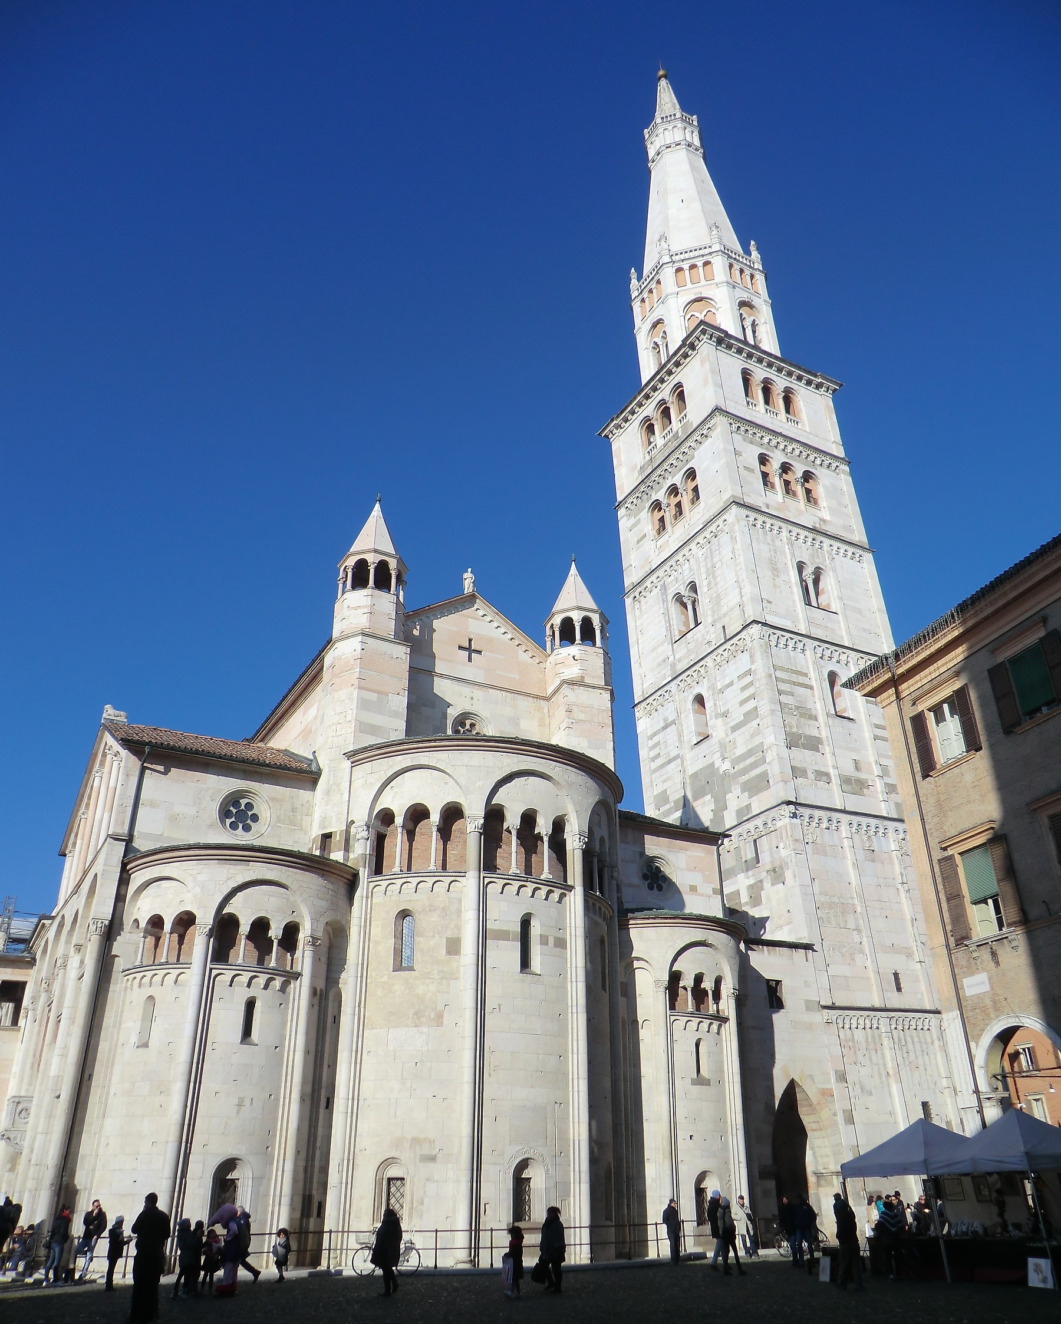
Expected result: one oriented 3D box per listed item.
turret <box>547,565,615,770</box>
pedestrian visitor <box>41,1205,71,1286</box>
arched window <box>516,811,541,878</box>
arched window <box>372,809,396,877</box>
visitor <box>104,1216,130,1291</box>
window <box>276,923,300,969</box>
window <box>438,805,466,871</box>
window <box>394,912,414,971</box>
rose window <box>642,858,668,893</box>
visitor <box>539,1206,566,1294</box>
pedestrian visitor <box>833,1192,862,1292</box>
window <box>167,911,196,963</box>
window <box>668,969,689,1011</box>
[{"bbox_3d":[1.972,-0.167,43.260,2.600,10.400,2.600,15,-32,-26],"label":"turret"},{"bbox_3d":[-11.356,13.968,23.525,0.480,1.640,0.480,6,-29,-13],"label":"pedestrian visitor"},{"bbox_3d":[-0.124,6.158,33.098,1.000,2.390,0.450,14,-31,-24],"label":"arched window"},{"bbox_3d":[-4.981,6.104,33.235,0.930,2.300,0.400,-13,-30,22],"label":"arched window"},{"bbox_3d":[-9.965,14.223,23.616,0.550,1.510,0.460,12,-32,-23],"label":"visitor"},{"bbox_3d":[-7.477,8.667,29.991,0.720,1.370,0.320,23,-37,-37],"label":"window"},{"bbox_3d":[-2.616,5.861,32.820,0.920,2.380,0.400,0,-28,-2],"label":"window"},{"bbox_3d":[-3.950,8.886,31.142,0.770,1.970,0.400,-9,-30,16],"label":"window"},{"bbox_3d":[5.200,8.943,41.019,1.400,1.420,0.300,14,-31,-26],"label":"rose window"},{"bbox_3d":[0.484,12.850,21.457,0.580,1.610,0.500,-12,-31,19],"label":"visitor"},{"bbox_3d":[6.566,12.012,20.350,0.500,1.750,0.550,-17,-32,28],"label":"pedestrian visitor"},{"bbox_3d":[-10.342,8.154,29.097,0.840,1.520,0.400,-2,-29,3],"label":"window"},{"bbox_3d":[5.390,12.071,36.007,0.800,1.480,0.420,7,-29,-13],"label":"window"}]

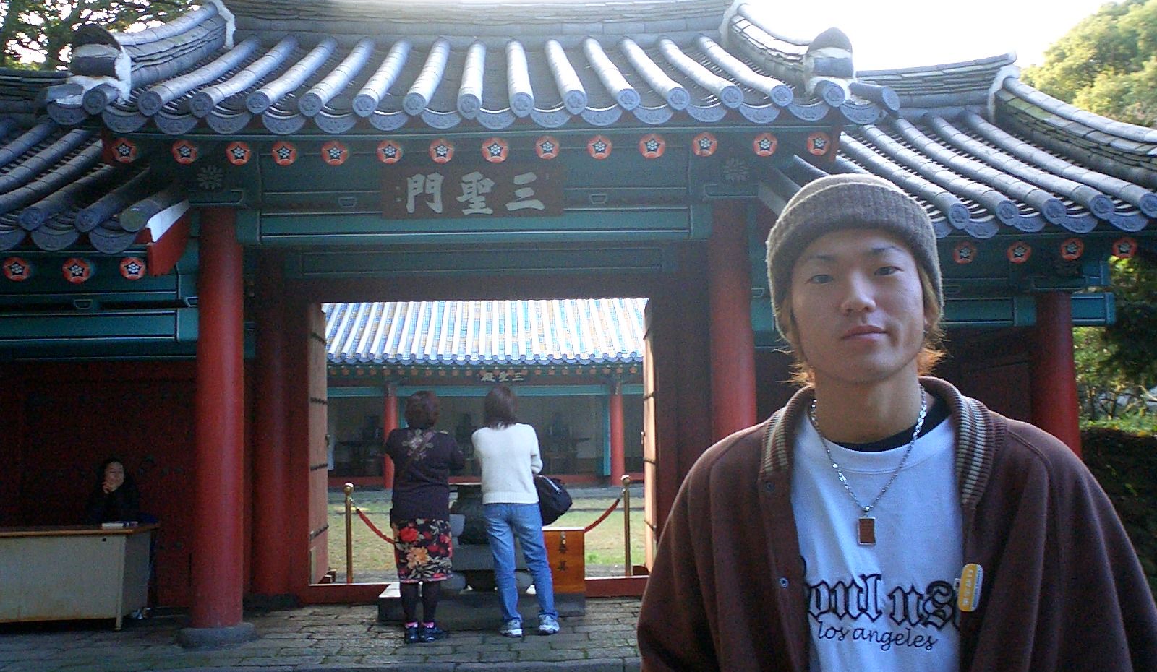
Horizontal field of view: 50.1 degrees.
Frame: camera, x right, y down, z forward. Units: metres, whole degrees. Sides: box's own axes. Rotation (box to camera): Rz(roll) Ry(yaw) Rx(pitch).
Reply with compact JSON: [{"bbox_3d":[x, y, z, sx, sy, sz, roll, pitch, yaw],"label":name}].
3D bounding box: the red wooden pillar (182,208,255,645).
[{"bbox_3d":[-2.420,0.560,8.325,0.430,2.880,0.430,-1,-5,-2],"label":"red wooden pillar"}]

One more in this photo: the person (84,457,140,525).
[{"bbox_3d":[-3.481,1.514,9.311,0.500,1.190,0.650,1,-5,-24],"label":"person"}]

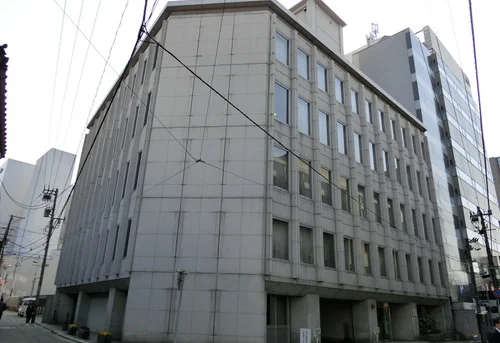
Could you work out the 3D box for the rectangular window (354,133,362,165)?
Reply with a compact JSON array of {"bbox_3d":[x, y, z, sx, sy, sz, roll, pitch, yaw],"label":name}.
[{"bbox_3d":[6.962,-1.485,23.383,0.940,1.990,0.150,20,-27,-40],"label":"rectangular window"}]

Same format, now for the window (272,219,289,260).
[{"bbox_3d":[1.326,2.999,15.937,1.080,1.704,0.150,20,-27,-40],"label":"window"}]

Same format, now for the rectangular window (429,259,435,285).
[{"bbox_3d":[13.047,7.338,26.243,1.080,1.704,0.150,20,-27,-40],"label":"rectangular window"}]

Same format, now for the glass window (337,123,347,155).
[{"bbox_3d":[5.911,-2.069,23.002,1.010,2.098,0.200,20,-27,-40],"label":"glass window"}]

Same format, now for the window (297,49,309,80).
[{"bbox_3d":[3.044,-6.214,21.001,0.940,1.716,0.150,20,-27,-40],"label":"window"}]

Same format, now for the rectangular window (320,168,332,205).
[{"bbox_3d":[4.378,0.891,20.475,1.044,2.030,0.200,20,-27,-40],"label":"rectangular window"}]

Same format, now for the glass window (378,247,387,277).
[{"bbox_3d":[8.071,5.545,22.124,0.940,1.716,0.150,20,-27,-40],"label":"glass window"}]

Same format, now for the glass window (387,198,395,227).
[{"bbox_3d":[9.972,2.945,25.398,0.908,2.030,0.200,20,-27,-40],"label":"glass window"}]

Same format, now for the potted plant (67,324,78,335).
[{"bbox_3d":[-9.741,8.709,19.911,0.486,0.496,0.486,16,-25,-32],"label":"potted plant"}]

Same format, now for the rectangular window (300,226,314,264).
[{"bbox_3d":[2.851,3.697,18.006,1.078,1.743,0.200,20,-27,-40],"label":"rectangular window"}]

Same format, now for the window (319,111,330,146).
[{"bbox_3d":[4.181,-2.497,20.662,1.080,1.990,0.150,20,-27,-40],"label":"window"}]

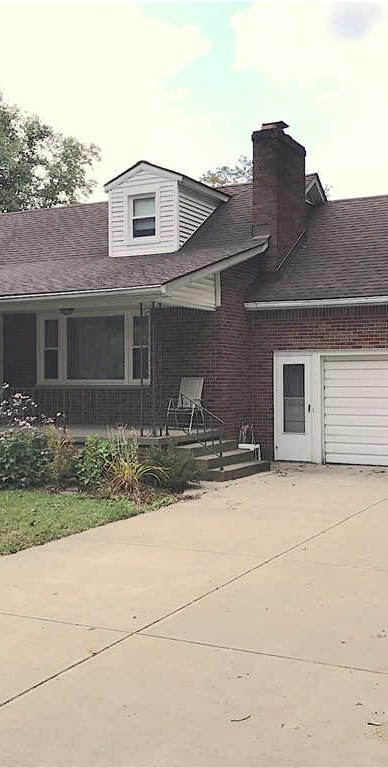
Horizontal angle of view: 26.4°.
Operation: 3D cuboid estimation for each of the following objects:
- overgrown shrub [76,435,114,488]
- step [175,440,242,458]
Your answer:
[{"bbox_3d":[-1.558,1.198,13.100,0.620,0.799,0.600,0,-1,0],"label":"overgrown shrub"},{"bbox_3d":[0.248,1.149,14.477,0.340,0.175,1.850,0,-1,29],"label":"step"}]

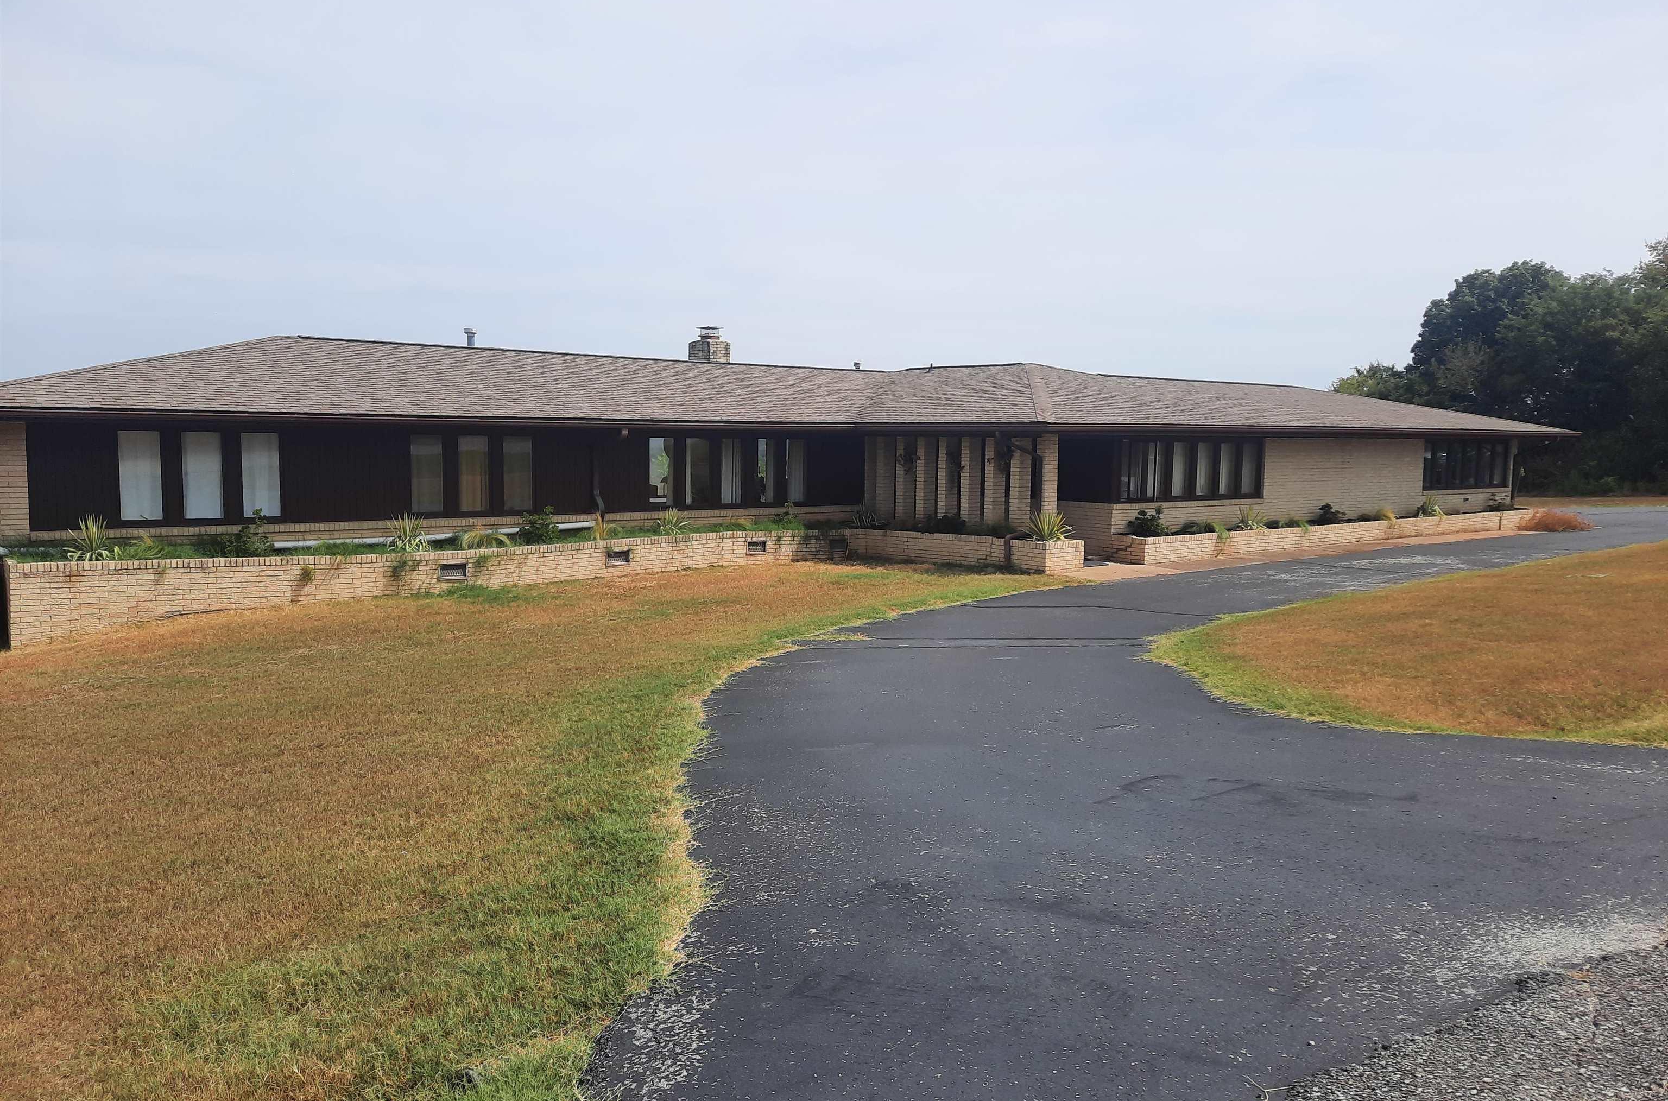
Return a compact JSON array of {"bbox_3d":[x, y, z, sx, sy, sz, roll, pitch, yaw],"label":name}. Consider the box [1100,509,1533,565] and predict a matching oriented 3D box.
[{"bbox_3d":[11.387,-0.422,25.747,16.100,0.455,0.720,-4,7,-38],"label":"box"}]

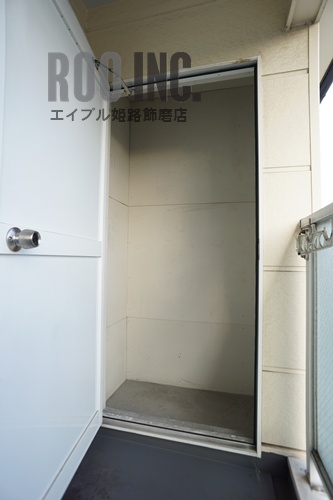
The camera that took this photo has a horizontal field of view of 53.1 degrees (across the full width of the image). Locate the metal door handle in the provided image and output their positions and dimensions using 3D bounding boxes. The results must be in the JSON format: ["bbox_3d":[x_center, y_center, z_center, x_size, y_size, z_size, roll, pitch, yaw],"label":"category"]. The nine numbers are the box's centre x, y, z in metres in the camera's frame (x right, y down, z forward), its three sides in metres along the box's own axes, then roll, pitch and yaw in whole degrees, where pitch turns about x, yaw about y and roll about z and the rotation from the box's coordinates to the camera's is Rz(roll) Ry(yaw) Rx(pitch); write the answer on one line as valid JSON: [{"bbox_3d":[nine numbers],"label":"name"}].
[{"bbox_3d":[-0.369,-0.026,0.877,0.061,0.066,0.066,0,-1,5],"label":"metal door handle"}]

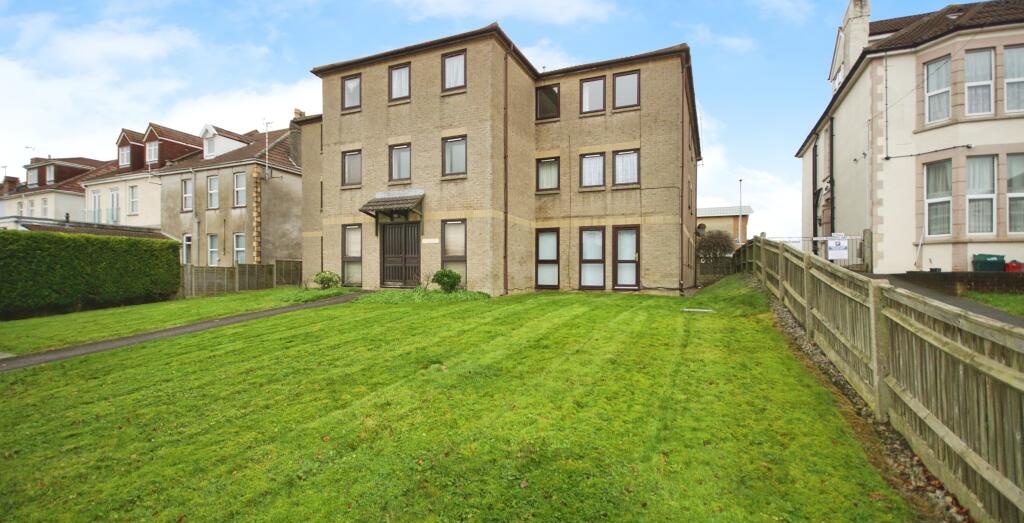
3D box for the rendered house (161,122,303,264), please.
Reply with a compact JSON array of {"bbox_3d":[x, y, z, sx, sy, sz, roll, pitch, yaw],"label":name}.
[{"bbox_3d":[-14.090,-3.520,26.290,8.160,9.350,9.500,0,0,23],"label":"rendered house"}]

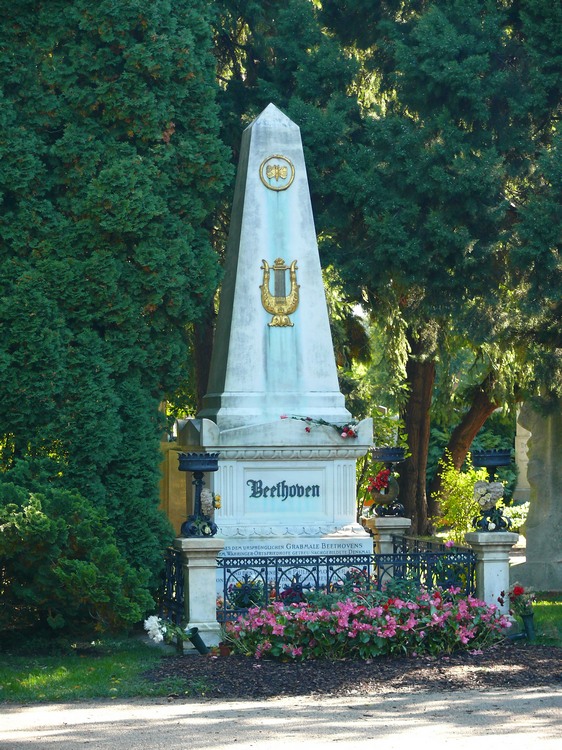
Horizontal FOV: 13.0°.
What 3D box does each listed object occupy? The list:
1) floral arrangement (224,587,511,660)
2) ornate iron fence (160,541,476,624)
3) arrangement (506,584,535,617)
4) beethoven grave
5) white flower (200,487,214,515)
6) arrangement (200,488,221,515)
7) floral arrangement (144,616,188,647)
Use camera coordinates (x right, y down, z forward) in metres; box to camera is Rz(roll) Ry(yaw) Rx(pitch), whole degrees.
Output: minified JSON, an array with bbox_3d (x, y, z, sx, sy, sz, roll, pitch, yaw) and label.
[{"bbox_3d":[0.599,1.814,18.162,2.050,0.460,0.720,0,-1,-11],"label":"floral arrangement"},{"bbox_3d":[0.202,1.626,20.046,2.255,0.478,3.121,0,-1,-11],"label":"ornate iron fence"},{"bbox_3d":[1.827,1.713,18.758,0.190,0.240,0.190,0,-1,-11],"label":"arrangement"},{"bbox_3d":[-0.067,-0.123,21.389,1.460,4.478,1.402,0,-1,-11],"label":"beethoven grave"},{"bbox_3d":[-0.545,0.939,18.263,0.100,0.200,0.170,0,-1,-11],"label":"white flower"},{"bbox_3d":[-0.518,0.939,18.263,0.145,0.200,0.190,0,-1,-11],"label":"arrangement"},{"bbox_3d":[-0.852,1.888,18.209,0.310,0.240,0.230,0,-1,-11],"label":"floral arrangement"}]

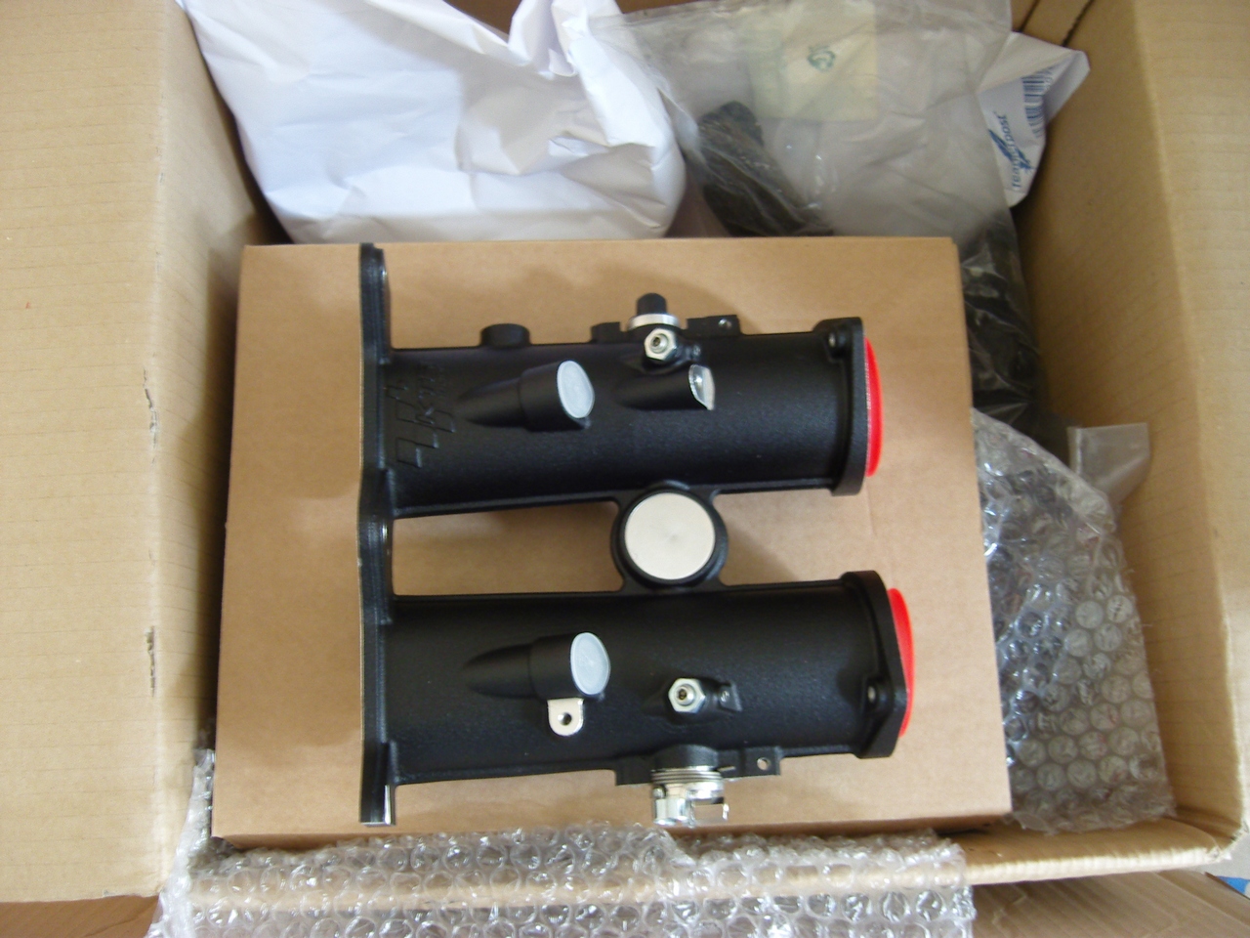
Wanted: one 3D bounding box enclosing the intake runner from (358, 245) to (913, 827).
[{"bbox_3d":[0.005,0.022,0.436,0.189,0.088,0.204,-2,76,-3],"label":"intake runner"}]

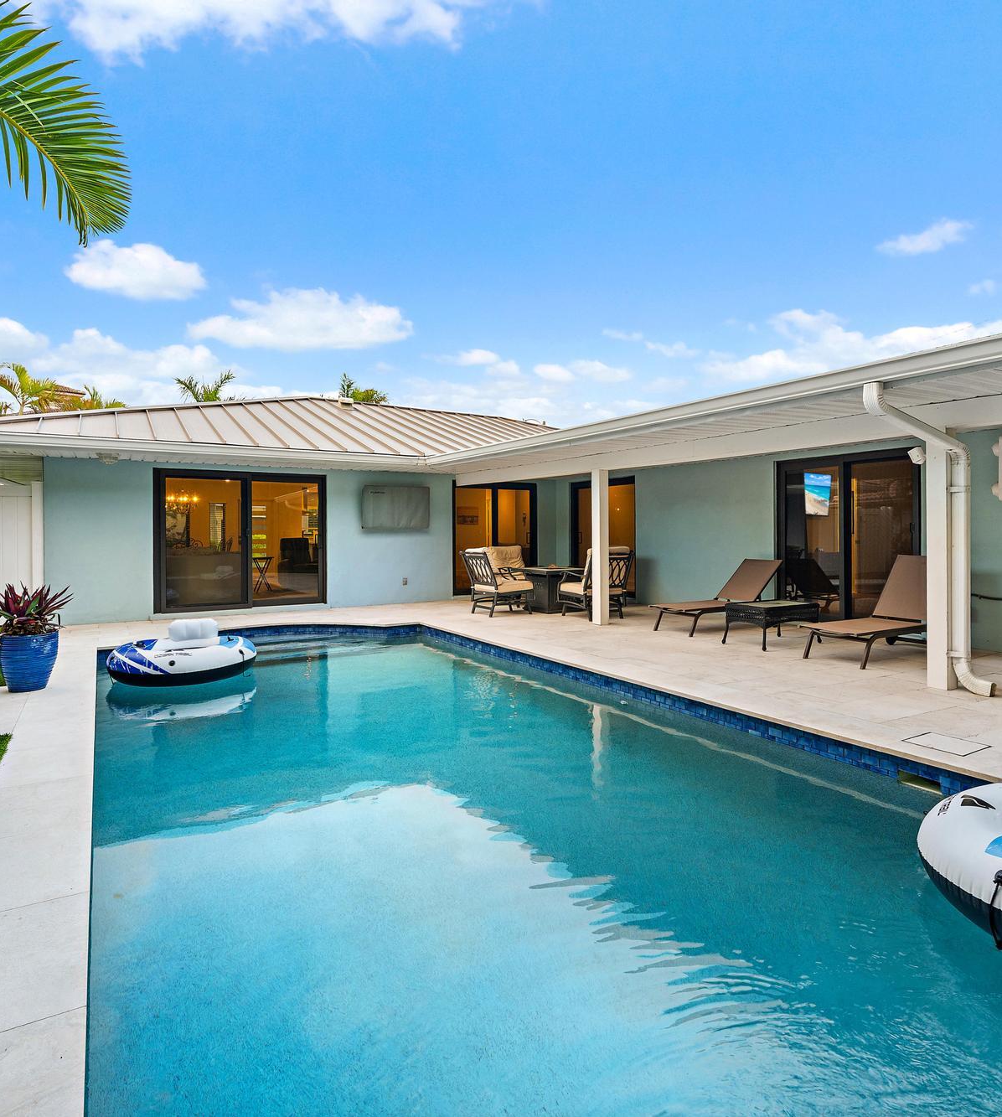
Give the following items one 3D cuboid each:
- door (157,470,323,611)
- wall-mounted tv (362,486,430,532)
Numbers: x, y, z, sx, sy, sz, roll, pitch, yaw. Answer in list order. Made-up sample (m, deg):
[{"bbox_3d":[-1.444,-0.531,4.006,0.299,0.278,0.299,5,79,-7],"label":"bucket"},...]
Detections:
[{"bbox_3d":[-3.817,-0.275,9.741,2.430,2.030,0.130,-2,3,-32],"label":"door"},{"bbox_3d":[-1.738,-0.832,10.843,1.160,0.700,0.110,-2,3,-32],"label":"wall-mounted tv"}]

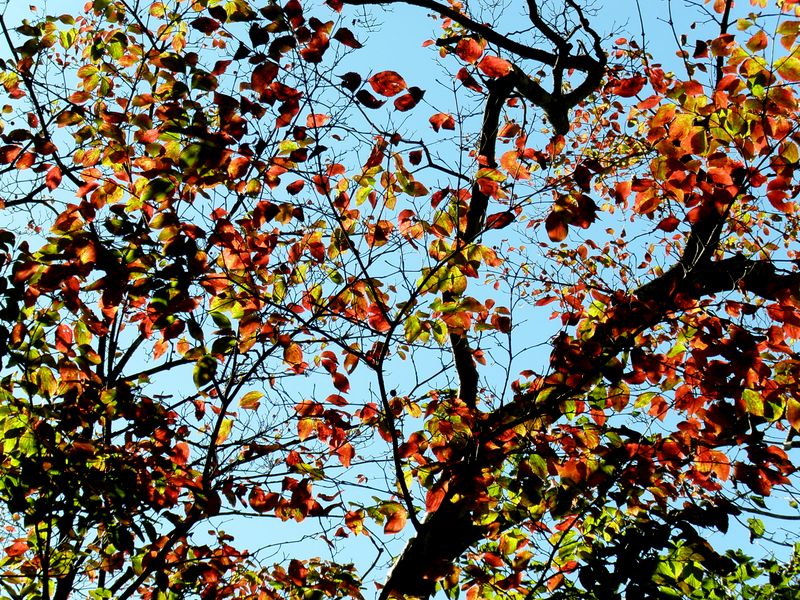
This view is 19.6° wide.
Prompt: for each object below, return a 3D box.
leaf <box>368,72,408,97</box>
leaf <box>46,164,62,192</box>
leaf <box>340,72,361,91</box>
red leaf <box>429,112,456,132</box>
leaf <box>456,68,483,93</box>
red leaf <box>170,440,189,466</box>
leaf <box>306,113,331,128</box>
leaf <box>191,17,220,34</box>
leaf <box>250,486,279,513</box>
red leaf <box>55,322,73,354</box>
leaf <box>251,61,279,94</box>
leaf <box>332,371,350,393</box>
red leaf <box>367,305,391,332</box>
[{"bbox_3d":[-0.030,-0.534,5.700,0.096,0.057,0.030,0,-33,0],"label":"leaf"},{"bbox_3d":[-1.046,-0.368,7.000,0.049,0.074,0.030,0,-33,0],"label":"leaf"},{"bbox_3d":[-0.128,-0.565,5.972,0.049,0.049,0.030,10,5,-2],"label":"leaf"},{"bbox_3d":[0.121,-0.505,6.600,0.080,0.045,0.030,0,-33,0],"label":"red leaf"},{"bbox_3d":[0.179,-0.567,5.970,0.086,0.030,0.036,45,-85,-3],"label":"leaf"},{"bbox_3d":[-0.604,0.422,6.357,0.053,0.069,0.030,20,-5,-4],"label":"red leaf"},{"bbox_3d":[-0.247,-0.542,7.000,0.073,0.035,0.030,0,-33,0],"label":"leaf"},{"bbox_3d":[-0.522,-0.736,6.200,0.085,0.025,0.045,-1,-70,-5],"label":"leaf"},{"bbox_3d":[-0.354,0.518,6.000,0.085,0.068,0.025,5,9,-4],"label":"leaf"},{"bbox_3d":[-0.903,0.101,6.200,0.048,0.025,0.085,-10,-76,-6],"label":"red leaf"},{"bbox_3d":[-0.350,-0.574,5.962,0.065,0.091,0.030,30,3,-6],"label":"leaf"},{"bbox_3d":[-0.157,0.219,6.200,0.042,0.025,0.070,-35,-79,6],"label":"leaf"},{"bbox_3d":[-0.062,0.054,6.700,0.070,0.077,0.030,0,-33,0],"label":"red leaf"}]

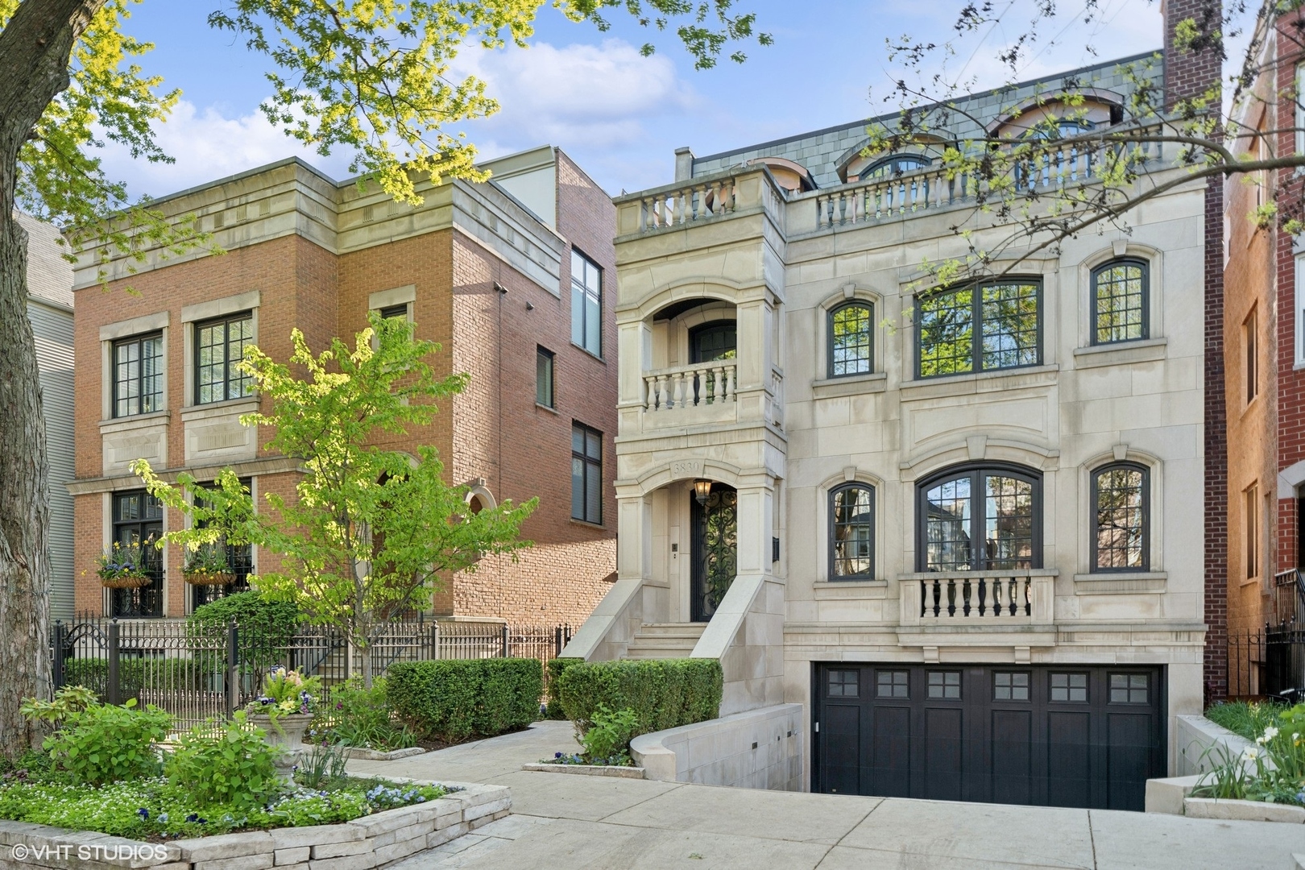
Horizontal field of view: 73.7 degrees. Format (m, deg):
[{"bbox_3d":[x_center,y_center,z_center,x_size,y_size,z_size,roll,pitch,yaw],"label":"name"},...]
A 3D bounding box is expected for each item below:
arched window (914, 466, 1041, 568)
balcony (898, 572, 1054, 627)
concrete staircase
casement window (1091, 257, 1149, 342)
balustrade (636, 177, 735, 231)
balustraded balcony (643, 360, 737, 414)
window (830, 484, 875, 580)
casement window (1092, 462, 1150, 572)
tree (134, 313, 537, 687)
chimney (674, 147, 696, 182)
[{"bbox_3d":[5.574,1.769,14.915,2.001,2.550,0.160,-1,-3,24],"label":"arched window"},{"bbox_3d":[5.408,2.761,14.605,2.450,0.920,0.420,-1,-3,24],"label":"balcony"},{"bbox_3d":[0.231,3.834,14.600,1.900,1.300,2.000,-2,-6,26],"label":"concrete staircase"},{"bbox_3d":[7.539,-2.146,14.023,0.830,1.370,0.150,-1,-3,24],"label":"casement window"},{"bbox_3d":[0.668,-4.071,15.623,1.870,0.720,0.250,-1,-3,24],"label":"balustrade"},{"bbox_3d":[0.676,-0.860,15.600,1.800,0.760,0.270,-2,-6,26],"label":"balustraded balcony"},{"bbox_3d":[3.560,1.726,15.500,0.820,1.720,0.160,-2,-6,26],"label":"window"},{"bbox_3d":[7.369,1.293,13.700,0.810,1.730,0.160,-2,-6,26],"label":"casement window"},{"bbox_3d":[-4.757,1.269,13.200,6.000,6.300,5.500,-2,-6,26],"label":"tree"},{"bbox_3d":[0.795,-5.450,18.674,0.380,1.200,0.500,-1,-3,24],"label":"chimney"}]

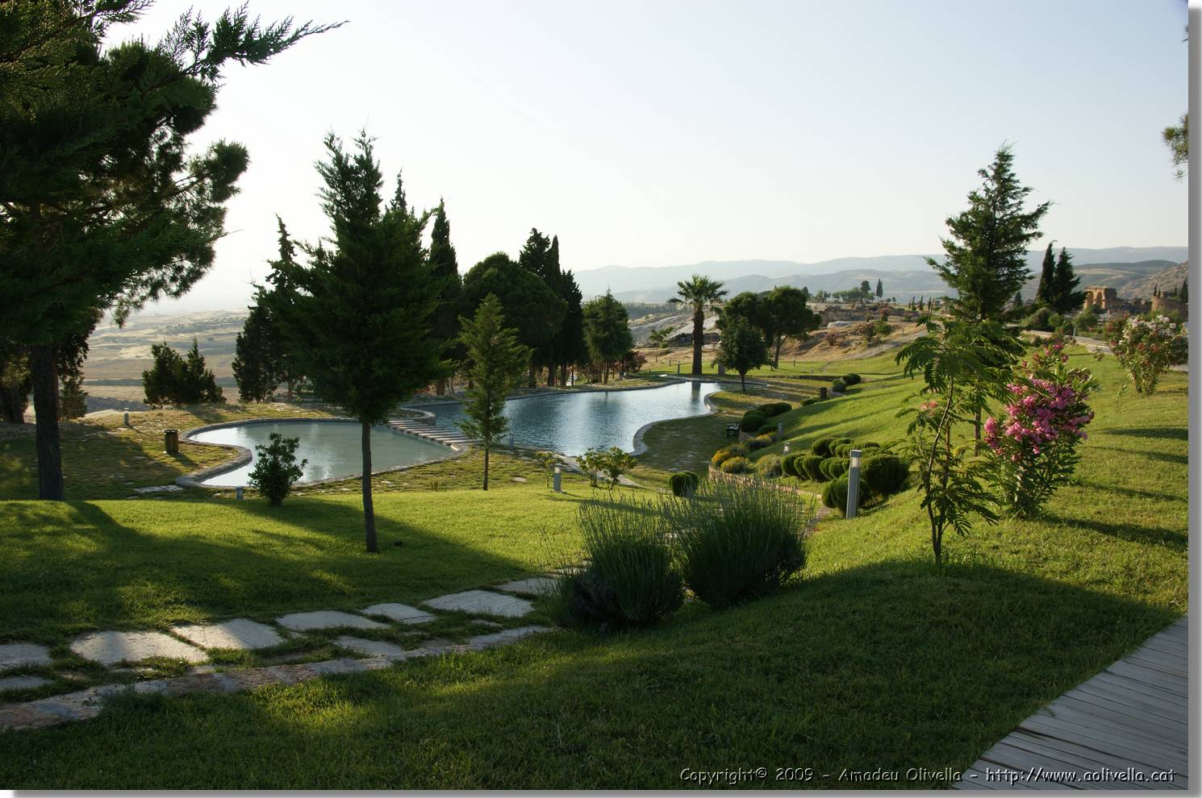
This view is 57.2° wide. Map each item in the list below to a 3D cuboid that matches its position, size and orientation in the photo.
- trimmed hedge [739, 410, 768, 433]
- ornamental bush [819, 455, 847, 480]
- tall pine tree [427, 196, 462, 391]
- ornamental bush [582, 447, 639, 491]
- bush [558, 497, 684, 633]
[{"bbox_3d":[5.667,0.854,41.000,1.100,0.820,1.100,0,6,0],"label":"trimmed hedge"},{"bbox_3d":[4.424,1.302,21.000,0.540,0.460,0.540,0,6,0],"label":"ornamental bush"},{"bbox_3d":[-8.848,-5.770,62.500,1.928,11.139,1.928,0,6,0],"label":"tall pine tree"},{"bbox_3d":[0.211,1.759,28.000,1.440,1.104,1.080,0,6,0],"label":"ornamental bush"},{"bbox_3d":[0.139,1.175,8.000,0.912,0.849,0.912,0,6,0],"label":"bush"}]

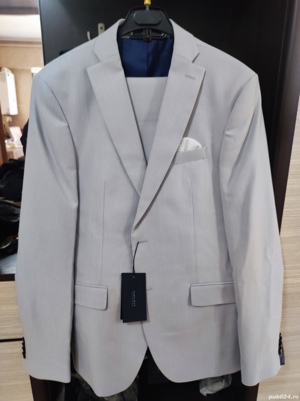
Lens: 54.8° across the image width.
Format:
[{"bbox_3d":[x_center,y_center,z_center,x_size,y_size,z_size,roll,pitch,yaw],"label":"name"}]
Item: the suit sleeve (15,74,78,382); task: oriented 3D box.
[{"bbox_3d":[-0.225,0.061,0.630,0.130,0.660,0.140,1,8,10],"label":"suit sleeve"}]

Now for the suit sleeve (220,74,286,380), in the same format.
[{"bbox_3d":[0.222,0.065,0.630,0.130,0.660,0.140,-1,8,-10],"label":"suit sleeve"}]

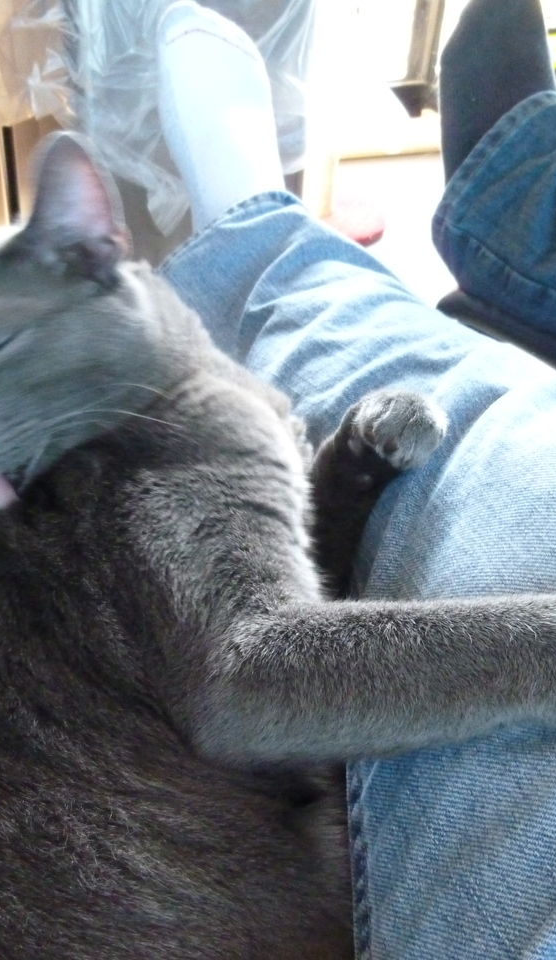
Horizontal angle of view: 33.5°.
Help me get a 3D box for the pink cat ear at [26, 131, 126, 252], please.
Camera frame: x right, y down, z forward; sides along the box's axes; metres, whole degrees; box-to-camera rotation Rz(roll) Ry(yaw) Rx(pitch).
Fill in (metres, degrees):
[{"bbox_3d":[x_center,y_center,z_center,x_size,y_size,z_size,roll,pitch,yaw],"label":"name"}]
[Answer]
[{"bbox_3d":[-0.089,-0.128,0.410,0.041,0.053,0.025,-5,-5,-14],"label":"pink cat ear"}]

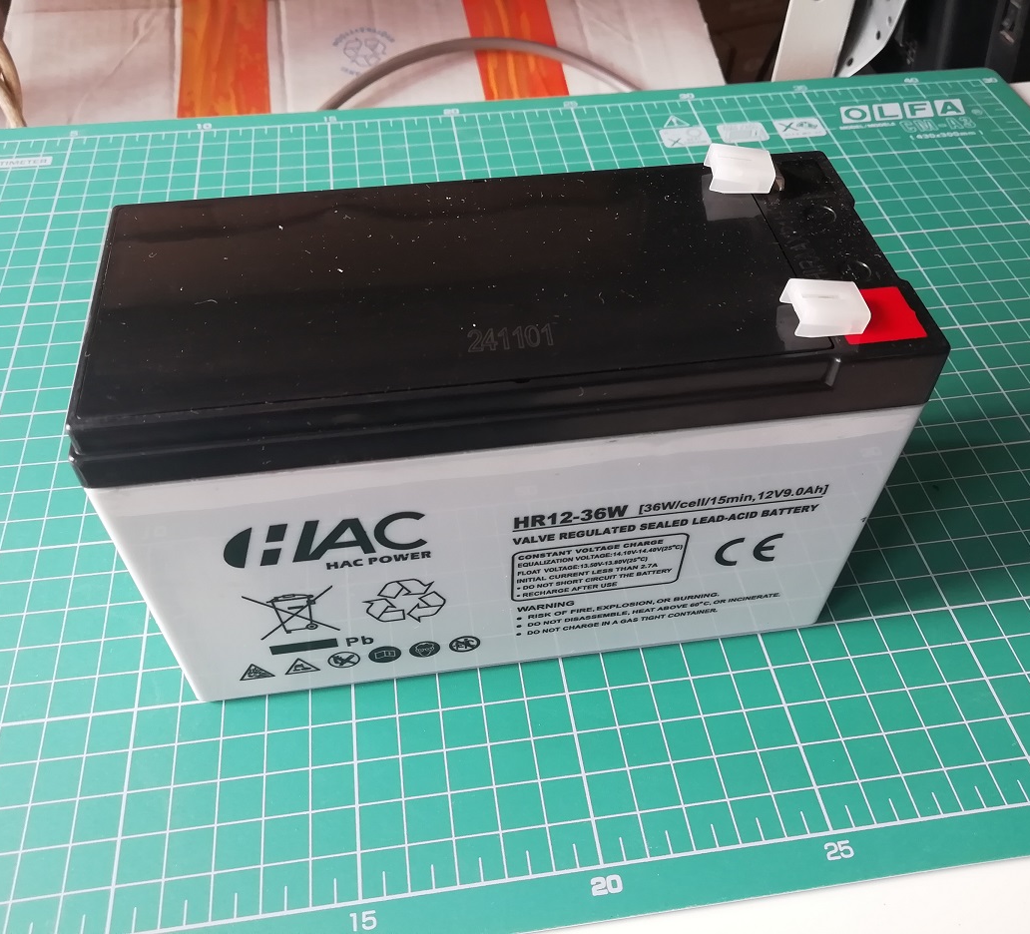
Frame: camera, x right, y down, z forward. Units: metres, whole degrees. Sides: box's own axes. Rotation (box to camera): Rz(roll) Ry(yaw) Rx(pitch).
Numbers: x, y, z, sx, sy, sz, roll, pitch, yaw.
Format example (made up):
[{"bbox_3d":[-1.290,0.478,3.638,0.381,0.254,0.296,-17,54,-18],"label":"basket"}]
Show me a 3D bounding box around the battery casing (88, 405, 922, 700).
[{"bbox_3d":[-0.003,-0.003,0.215,0.150,0.079,0.064,-6,51,-6],"label":"battery casing"}]

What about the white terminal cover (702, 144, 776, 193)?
[{"bbox_3d":[0.046,-0.061,0.192,0.012,0.004,0.009,3,52,-2],"label":"white terminal cover"}]

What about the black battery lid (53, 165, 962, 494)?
[{"bbox_3d":[-0.002,-0.032,0.180,0.149,0.015,0.064,-6,51,-6],"label":"black battery lid"}]

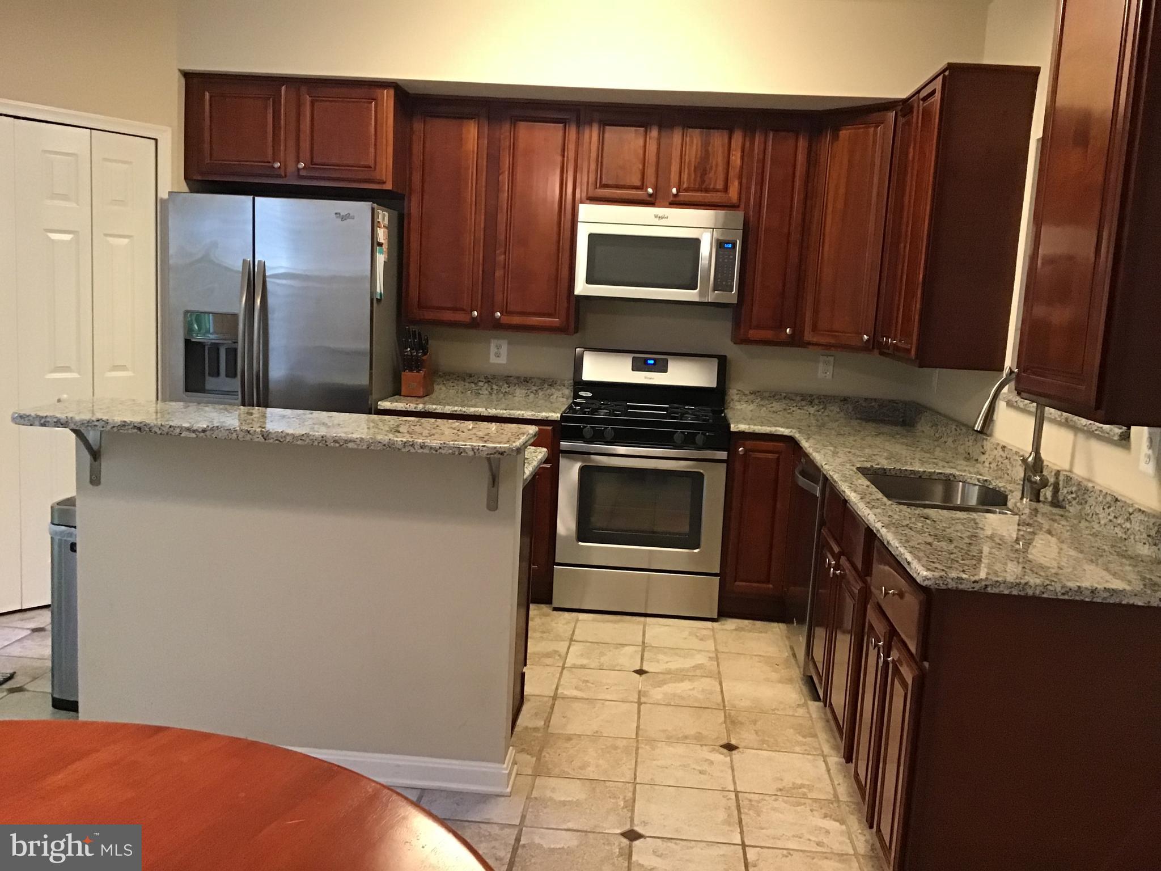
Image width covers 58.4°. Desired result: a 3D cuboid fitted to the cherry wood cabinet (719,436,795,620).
[{"bbox_3d":[0.831,0.392,5.034,0.308,0.875,0.620,4,8,4],"label":"cherry wood cabinet"}]

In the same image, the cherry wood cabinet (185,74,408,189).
[{"bbox_3d":[-1.292,-1.402,4.958,0.959,0.460,0.616,3,8,4],"label":"cherry wood cabinet"}]

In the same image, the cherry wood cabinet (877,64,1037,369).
[{"bbox_3d":[1.458,-0.831,4.136,0.332,1.078,0.742,3,8,4],"label":"cherry wood cabinet"}]

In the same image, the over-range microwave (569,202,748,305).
[{"bbox_3d":[0.376,-0.862,5.006,0.757,0.427,0.404,4,8,4],"label":"over-range microwave"}]

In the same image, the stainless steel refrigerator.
[{"bbox_3d":[-1.371,-0.191,5.007,0.910,1.809,0.777,3,8,4],"label":"stainless steel refrigerator"}]

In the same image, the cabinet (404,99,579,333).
[{"bbox_3d":[-0.409,-1.064,5.077,0.825,1.076,0.335,3,8,4],"label":"cabinet"}]

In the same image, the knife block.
[{"bbox_3d":[-0.809,-0.315,5.189,0.108,0.221,0.223,3,8,4],"label":"knife block"}]

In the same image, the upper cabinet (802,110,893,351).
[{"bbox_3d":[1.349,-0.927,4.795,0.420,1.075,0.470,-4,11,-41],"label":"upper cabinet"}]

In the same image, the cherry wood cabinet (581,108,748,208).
[{"bbox_3d":[0.396,-1.315,4.975,0.761,0.470,0.335,3,8,4],"label":"cherry wood cabinet"}]

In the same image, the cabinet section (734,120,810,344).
[{"bbox_3d":[0.916,-0.971,4.955,0.311,1.062,0.317,4,8,4],"label":"cabinet section"}]

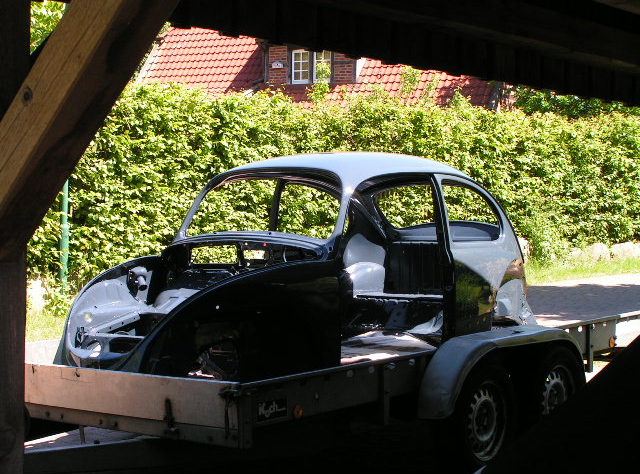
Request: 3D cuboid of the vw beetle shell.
[{"bbox_3d":[-0.005,0.154,7.155,1.380,1.220,3.500,-1,2,41],"label":"vw beetle shell"}]

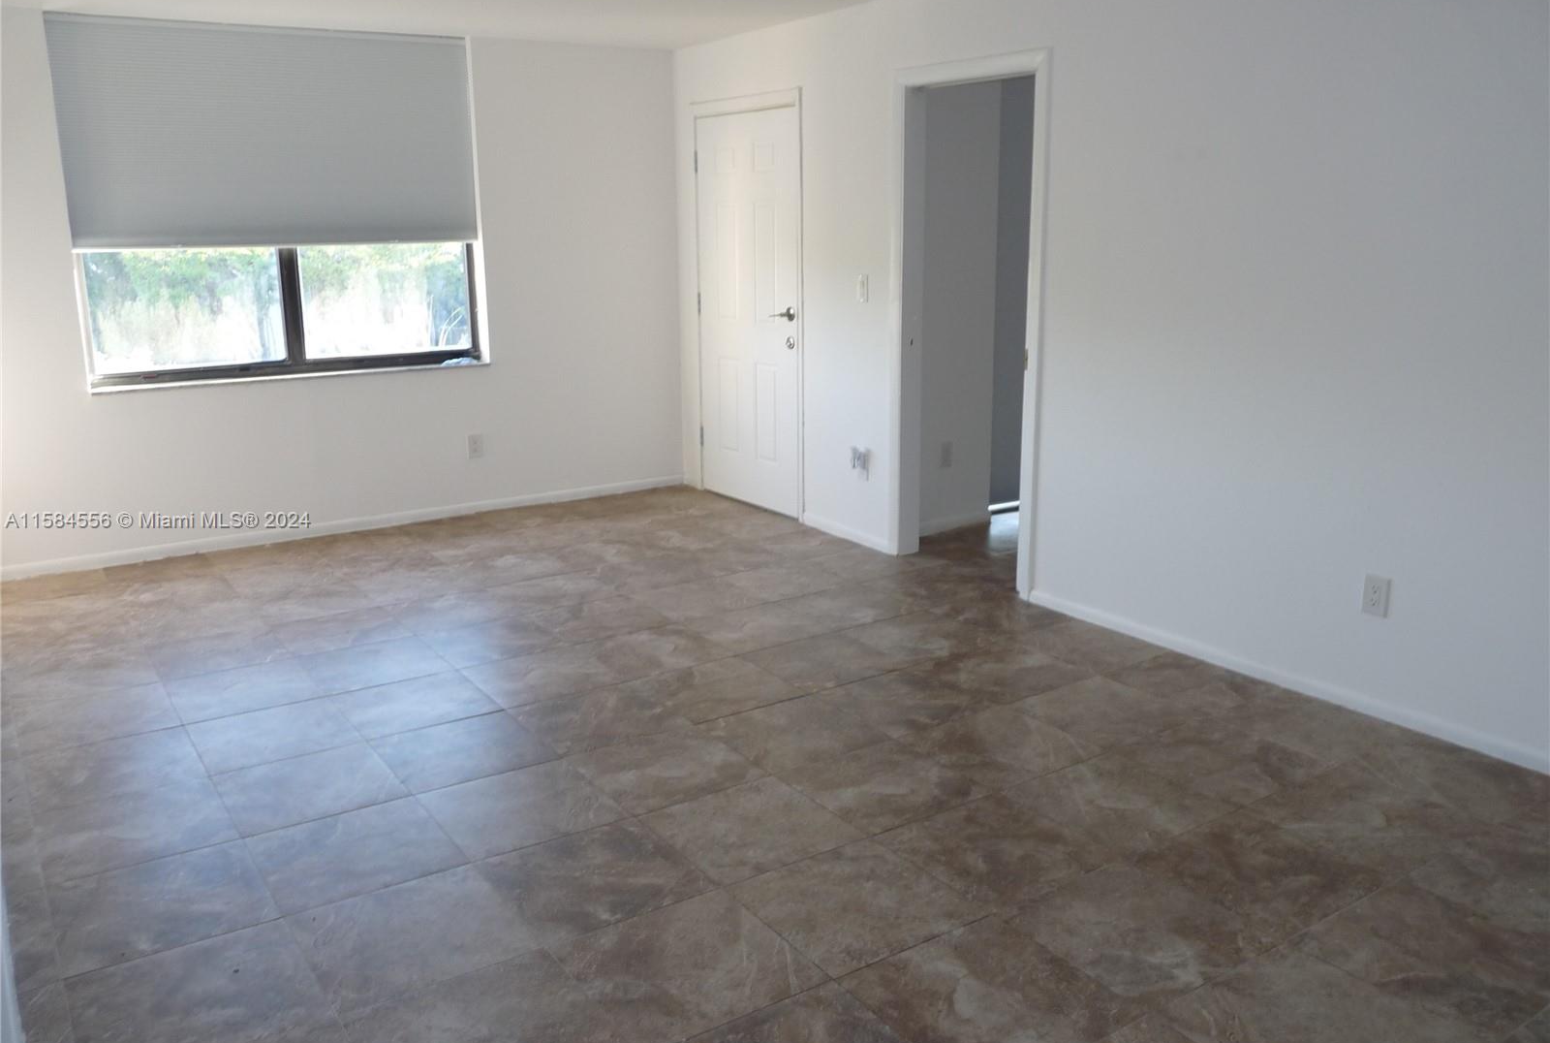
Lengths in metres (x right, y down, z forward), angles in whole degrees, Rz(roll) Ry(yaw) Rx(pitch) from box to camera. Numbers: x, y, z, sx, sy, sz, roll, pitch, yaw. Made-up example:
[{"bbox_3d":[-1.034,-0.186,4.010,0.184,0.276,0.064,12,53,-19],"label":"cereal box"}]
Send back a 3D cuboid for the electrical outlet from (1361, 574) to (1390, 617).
[{"bbox_3d":[1.841,0.230,3.704,0.012,0.124,0.078,-10,17,-33],"label":"electrical outlet"}]

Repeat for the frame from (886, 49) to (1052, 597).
[{"bbox_3d":[0.821,-0.807,5.084,0.140,2.128,0.912,-10,17,-33],"label":"frame"}]

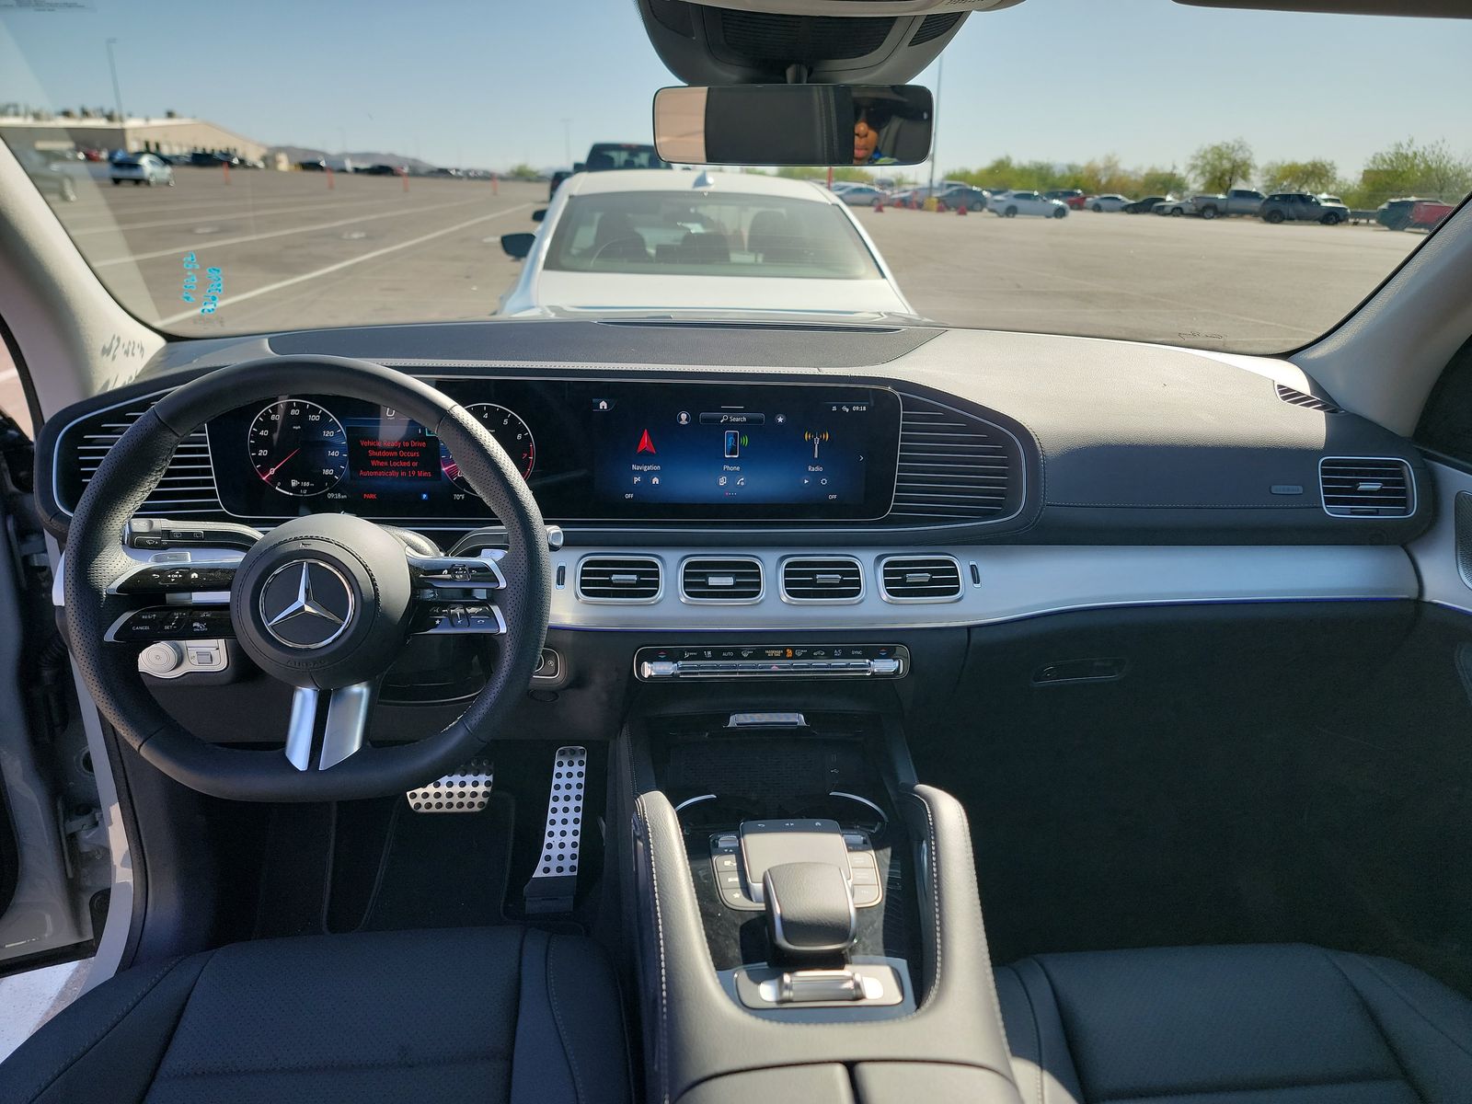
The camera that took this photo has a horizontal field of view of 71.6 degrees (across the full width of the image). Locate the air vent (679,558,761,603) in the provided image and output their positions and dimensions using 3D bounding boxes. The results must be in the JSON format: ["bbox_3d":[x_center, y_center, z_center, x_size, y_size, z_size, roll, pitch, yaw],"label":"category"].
[{"bbox_3d":[-0.015,0.029,1.070,0.084,0.046,0.030,0,8,-6],"label":"air vent"}]

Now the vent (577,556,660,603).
[{"bbox_3d":[-0.121,0.028,1.058,0.084,0.046,0.030,0,8,-6],"label":"vent"}]

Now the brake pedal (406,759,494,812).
[{"bbox_3d":[-0.393,0.324,1.411,0.118,0.072,0.025,0,-12,-6],"label":"brake pedal"}]

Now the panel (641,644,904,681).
[{"bbox_3d":[0.037,0.117,1.080,0.286,0.036,0.028,0,5,-6],"label":"panel"}]

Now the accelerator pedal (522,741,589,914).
[{"bbox_3d":[-0.256,0.395,1.461,0.085,0.227,0.035,0,-13,-6],"label":"accelerator pedal"}]

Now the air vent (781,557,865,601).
[{"bbox_3d":[0.091,0.029,1.082,0.084,0.046,0.030,0,8,-6],"label":"air vent"}]

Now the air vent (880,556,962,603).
[{"bbox_3d":[0.197,0.029,1.093,0.084,0.046,0.030,0,8,-6],"label":"air vent"}]

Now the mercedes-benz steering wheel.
[{"bbox_3d":[-0.342,0.021,0.844,0.375,0.358,0.100,0,0,-6],"label":"mercedes-benz steering wheel"}]

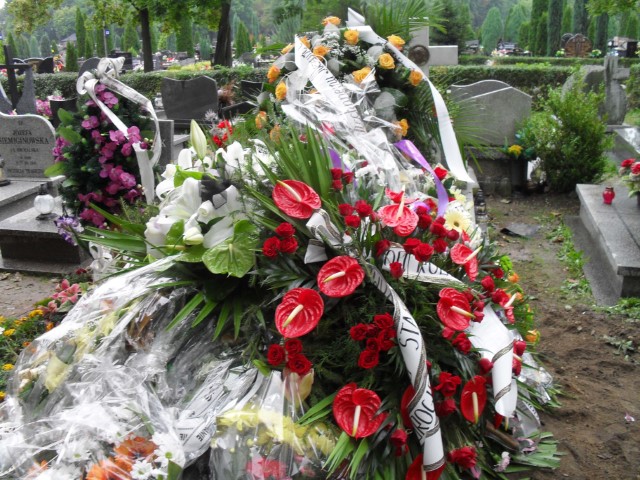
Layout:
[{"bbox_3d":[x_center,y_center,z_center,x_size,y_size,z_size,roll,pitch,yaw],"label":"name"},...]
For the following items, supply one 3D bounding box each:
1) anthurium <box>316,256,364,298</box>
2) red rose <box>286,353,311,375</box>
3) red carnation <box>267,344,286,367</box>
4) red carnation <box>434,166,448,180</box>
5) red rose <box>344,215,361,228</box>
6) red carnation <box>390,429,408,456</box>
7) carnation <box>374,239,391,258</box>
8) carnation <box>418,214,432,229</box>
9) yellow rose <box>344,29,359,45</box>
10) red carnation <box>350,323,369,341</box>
[{"bbox_3d":[0.062,0.108,1.915,0.138,0.122,0.055,2,-20,7],"label":"anthurium"},{"bbox_3d":[-0.056,0.338,1.770,0.064,0.058,0.052,0,-11,0],"label":"red rose"},{"bbox_3d":[-0.126,0.336,1.880,0.056,0.062,0.051,3,-2,10],"label":"red carnation"},{"bbox_3d":[0.432,-0.236,2.300,0.048,0.048,0.043,-3,-17,-10],"label":"red carnation"},{"bbox_3d":[0.106,-0.059,2.080,0.052,0.046,0.052,0,17,0],"label":"red rose"},{"bbox_3d":[0.211,0.538,1.720,0.050,0.070,0.050,-1,-6,-3],"label":"red carnation"},{"bbox_3d":[0.198,0.027,2.035,0.046,0.056,0.046,-3,-17,-10],"label":"carnation"},{"bbox_3d":[0.416,-0.073,2.550,0.056,0.053,0.054,-1,18,0],"label":"carnation"},{"bbox_3d":[0.146,-0.943,3.000,0.066,0.070,0.060,-1,18,0],"label":"yellow rose"},{"bbox_3d":[0.115,0.267,1.885,0.052,0.051,0.046,1,-12,3],"label":"red carnation"}]

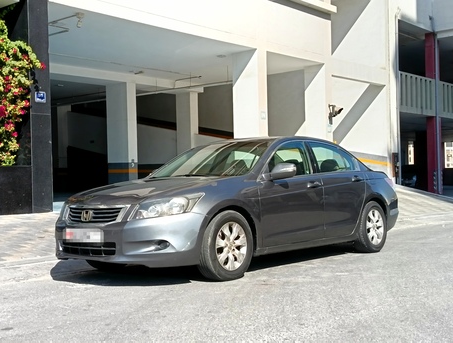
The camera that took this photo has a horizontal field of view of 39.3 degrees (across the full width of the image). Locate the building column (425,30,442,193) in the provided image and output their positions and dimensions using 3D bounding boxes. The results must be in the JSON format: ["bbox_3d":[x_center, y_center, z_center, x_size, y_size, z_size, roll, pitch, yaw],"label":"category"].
[{"bbox_3d":[9.463,-2.697,29.120,0.450,7.373,0.470,-1,0,40],"label":"building column"}]

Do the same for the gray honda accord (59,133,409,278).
[{"bbox_3d":[0.327,0.308,7.570,1.870,1.476,4.930,-1,0,41],"label":"gray honda accord"}]

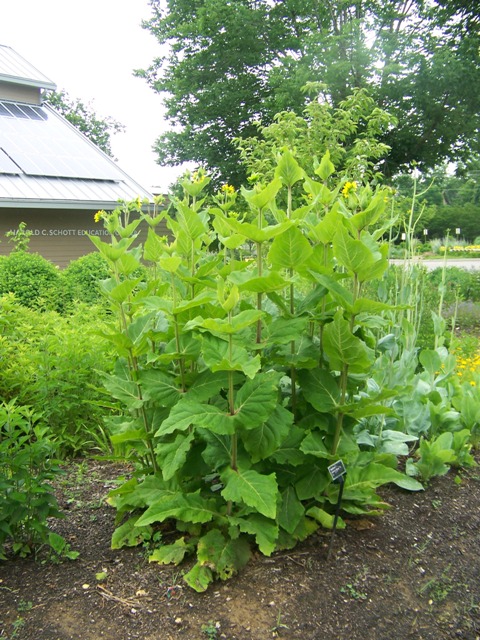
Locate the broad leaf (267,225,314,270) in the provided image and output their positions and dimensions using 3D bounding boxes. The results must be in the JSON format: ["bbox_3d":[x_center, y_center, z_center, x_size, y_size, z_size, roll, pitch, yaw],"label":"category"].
[{"bbox_3d":[0.271,-0.381,3.469,0.232,0.245,0.075,0,34,0],"label":"broad leaf"}]

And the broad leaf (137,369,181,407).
[{"bbox_3d":[-0.439,0.379,3.576,0.230,0.190,0.075,15,-14,2],"label":"broad leaf"}]

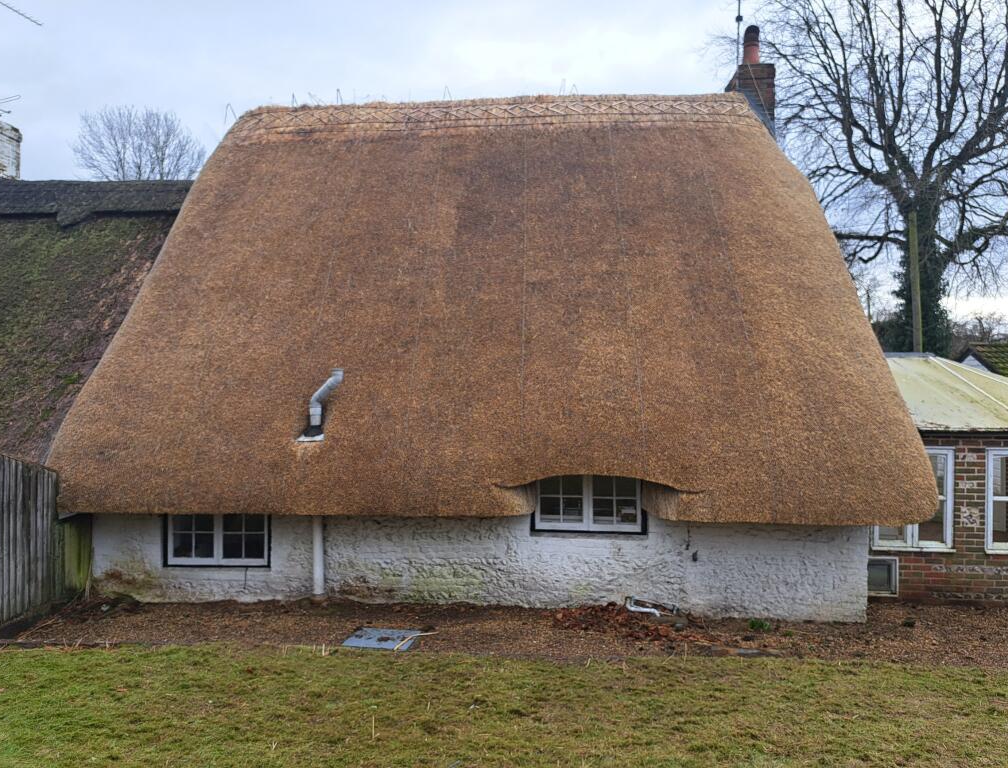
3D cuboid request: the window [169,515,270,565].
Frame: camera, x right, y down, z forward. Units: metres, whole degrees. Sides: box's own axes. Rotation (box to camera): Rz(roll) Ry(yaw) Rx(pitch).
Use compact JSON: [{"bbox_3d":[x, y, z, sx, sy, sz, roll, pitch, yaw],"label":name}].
[{"bbox_3d":[-3.250,1.700,8.080,1.150,0.710,0.090,0,2,4],"label":"window"}]

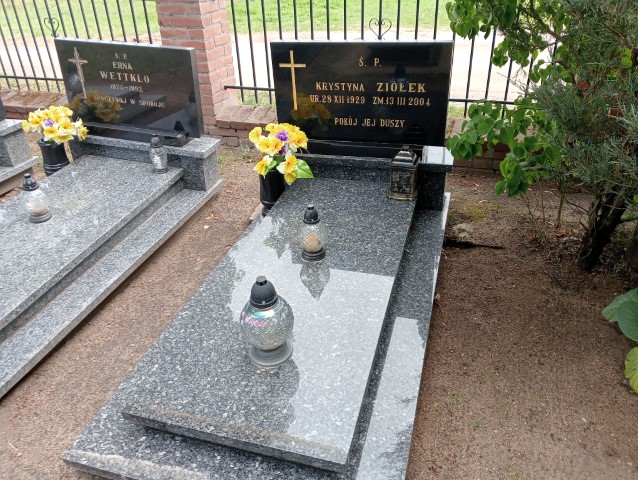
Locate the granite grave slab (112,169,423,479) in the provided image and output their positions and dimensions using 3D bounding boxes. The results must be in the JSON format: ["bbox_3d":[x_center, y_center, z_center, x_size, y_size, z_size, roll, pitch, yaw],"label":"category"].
[{"bbox_3d":[-0.028,0.142,2.195,0.704,0.048,1.707,7,34,15],"label":"granite grave slab"}]

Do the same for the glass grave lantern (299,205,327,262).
[{"bbox_3d":[-0.028,-0.038,2.204,0.107,0.247,0.107,-2,32,1],"label":"glass grave lantern"}]

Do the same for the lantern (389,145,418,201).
[{"bbox_3d":[0.408,-0.336,2.507,0.125,0.250,0.125,7,32,15],"label":"lantern"}]

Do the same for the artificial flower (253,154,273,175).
[{"bbox_3d":[-0.289,-0.386,2.640,0.097,0.092,0.075,24,52,36],"label":"artificial flower"}]

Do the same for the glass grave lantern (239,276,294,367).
[{"bbox_3d":[-0.174,0.251,1.692,0.183,0.318,0.183,-2,32,1],"label":"glass grave lantern"}]

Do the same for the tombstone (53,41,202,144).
[{"bbox_3d":[-1.149,-0.924,3.147,0.942,0.519,0.075,11,32,16],"label":"tombstone"}]

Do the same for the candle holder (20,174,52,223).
[{"bbox_3d":[-1.445,-0.223,2.617,0.125,0.250,0.125,9,36,14],"label":"candle holder"}]

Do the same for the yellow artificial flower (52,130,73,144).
[{"bbox_3d":[-1.507,-0.602,3.036,0.112,0.082,0.075,1,35,5],"label":"yellow artificial flower"}]

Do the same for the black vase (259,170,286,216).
[{"bbox_3d":[-0.237,-0.252,2.662,0.140,0.270,0.140,-2,31,1],"label":"black vase"}]

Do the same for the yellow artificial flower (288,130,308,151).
[{"bbox_3d":[-0.099,-0.482,2.505,0.095,0.095,0.060,-20,20,-27],"label":"yellow artificial flower"}]

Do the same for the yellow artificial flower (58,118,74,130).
[{"bbox_3d":[-1.480,-0.677,3.027,0.094,0.076,0.070,-2,32,1],"label":"yellow artificial flower"}]

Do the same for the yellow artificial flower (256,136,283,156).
[{"bbox_3d":[-0.236,-0.446,2.465,0.115,0.095,0.070,-2,16,0],"label":"yellow artificial flower"}]

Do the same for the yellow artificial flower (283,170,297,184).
[{"bbox_3d":[-0.150,-0.318,2.631,0.071,0.071,0.070,-1,54,3],"label":"yellow artificial flower"}]

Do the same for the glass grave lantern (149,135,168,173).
[{"bbox_3d":[-0.901,-0.484,2.900,0.105,0.205,0.105,7,32,16],"label":"glass grave lantern"}]

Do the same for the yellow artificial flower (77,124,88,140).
[{"bbox_3d":[-1.347,-0.613,2.943,0.060,0.090,0.080,-3,27,29],"label":"yellow artificial flower"}]

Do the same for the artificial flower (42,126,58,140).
[{"bbox_3d":[-1.487,-0.590,2.860,0.090,0.085,0.060,-17,19,-24],"label":"artificial flower"}]

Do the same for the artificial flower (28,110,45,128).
[{"bbox_3d":[-1.575,-0.672,2.879,0.090,0.090,0.060,-4,16,-3],"label":"artificial flower"}]

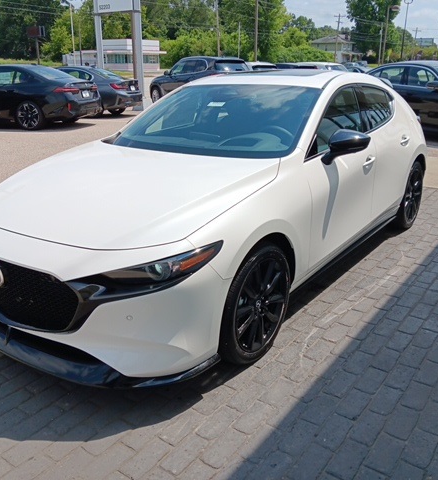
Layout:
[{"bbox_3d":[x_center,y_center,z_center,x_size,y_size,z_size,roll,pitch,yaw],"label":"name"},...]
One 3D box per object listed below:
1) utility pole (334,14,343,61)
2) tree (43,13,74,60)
[{"bbox_3d":[20.126,-32.718,81.702,1.700,10.300,0.400,4,20,12],"label":"utility pole"},{"bbox_3d":[-26.206,-33.021,78.000,5.200,7.200,5.200,-8,21,-20],"label":"tree"}]

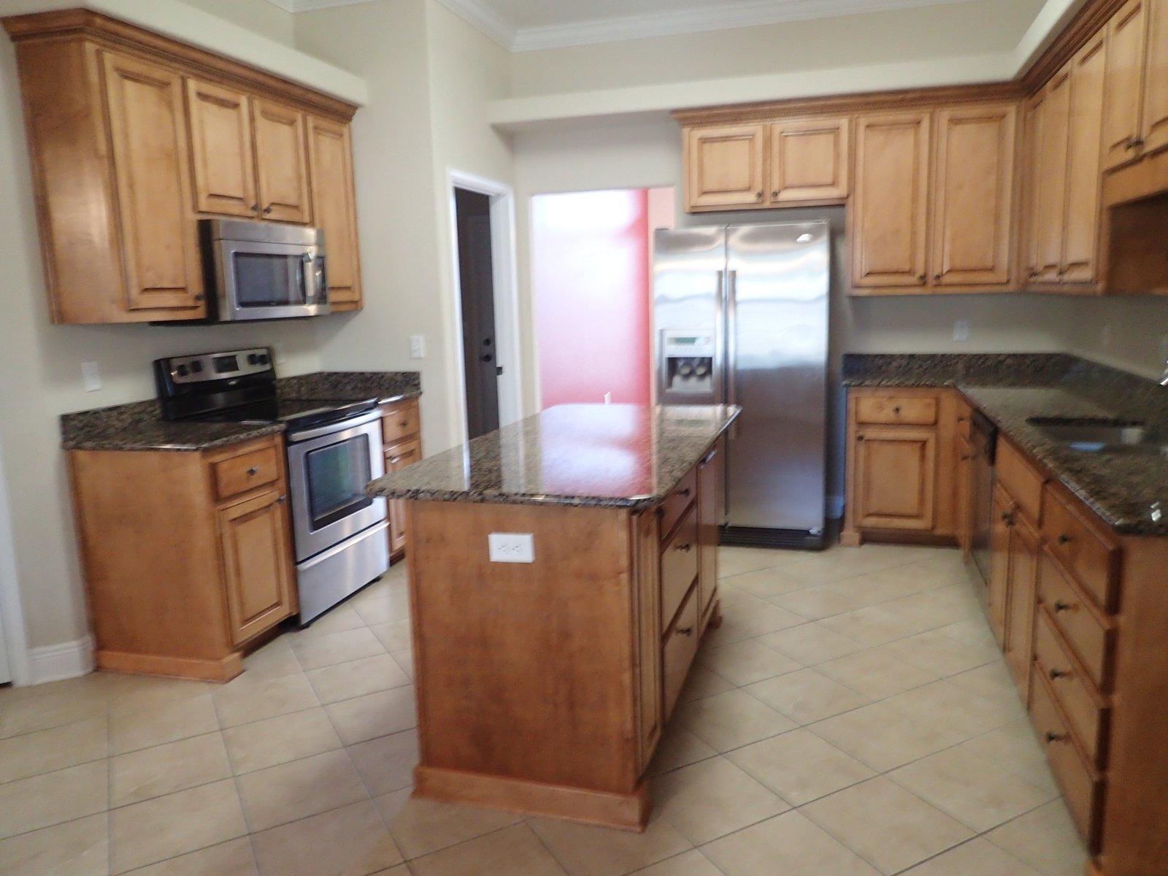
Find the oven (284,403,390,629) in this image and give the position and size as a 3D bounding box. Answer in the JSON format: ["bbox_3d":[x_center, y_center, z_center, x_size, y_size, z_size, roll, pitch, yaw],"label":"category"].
[{"bbox_3d":[-1.386,0.335,3.990,0.610,0.870,0.760,1,10,17],"label":"oven"}]

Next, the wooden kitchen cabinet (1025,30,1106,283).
[{"bbox_3d":[2.154,-1.112,3.529,0.330,0.970,1.520,1,10,17],"label":"wooden kitchen cabinet"}]

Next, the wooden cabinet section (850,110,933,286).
[{"bbox_3d":[1.699,-1.291,4.688,0.392,0.910,0.343,1,10,17],"label":"wooden cabinet section"}]

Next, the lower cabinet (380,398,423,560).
[{"bbox_3d":[-1.228,0.245,4.572,0.634,0.883,0.411,1,10,17],"label":"lower cabinet"}]

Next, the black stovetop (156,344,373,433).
[{"bbox_3d":[-1.404,-0.247,3.896,0.610,0.310,0.760,1,10,17],"label":"black stovetop"}]

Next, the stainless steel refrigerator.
[{"bbox_3d":[0.937,-0.313,4.857,0.905,1.745,0.740,1,10,17],"label":"stainless steel refrigerator"}]

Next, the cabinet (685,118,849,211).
[{"bbox_3d":[1.060,-1.547,4.872,0.900,0.464,0.333,1,10,17],"label":"cabinet"}]

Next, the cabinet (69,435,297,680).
[{"bbox_3d":[-1.587,0.452,3.425,0.634,0.883,0.481,1,10,17],"label":"cabinet"}]

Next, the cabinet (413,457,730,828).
[{"bbox_3d":[0.052,0.479,2.998,0.671,0.883,1.553,1,10,17],"label":"cabinet"}]

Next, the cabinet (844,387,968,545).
[{"bbox_3d":[1.770,0.123,4.794,0.570,0.883,0.628,1,10,17],"label":"cabinet"}]

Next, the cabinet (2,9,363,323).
[{"bbox_3d":[-1.583,-1.065,3.727,0.380,1.050,1.680,1,10,17],"label":"cabinet"}]

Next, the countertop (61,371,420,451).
[{"bbox_3d":[-1.427,-0.147,3.878,0.620,0.150,1.700,1,10,17],"label":"countertop"}]

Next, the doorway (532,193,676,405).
[{"bbox_3d":[0.162,-0.548,5.539,0.930,2.060,0.140,1,10,17],"label":"doorway"}]

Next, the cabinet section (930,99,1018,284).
[{"bbox_3d":[2.077,-1.282,4.574,0.398,0.910,0.343,1,10,17],"label":"cabinet section"}]

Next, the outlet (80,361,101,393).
[{"bbox_3d":[-1.933,-0.240,3.309,0.010,0.116,0.072,1,10,17],"label":"outlet"}]

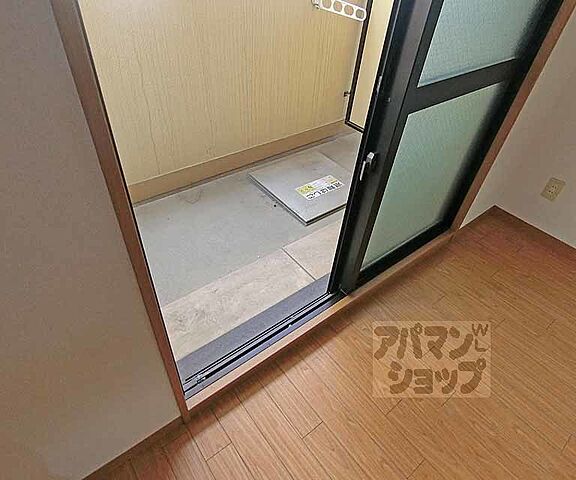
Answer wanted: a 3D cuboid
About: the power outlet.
[{"bbox_3d":[1.477,-0.280,1.838,0.010,0.118,0.070,-24,49,-31],"label":"power outlet"}]

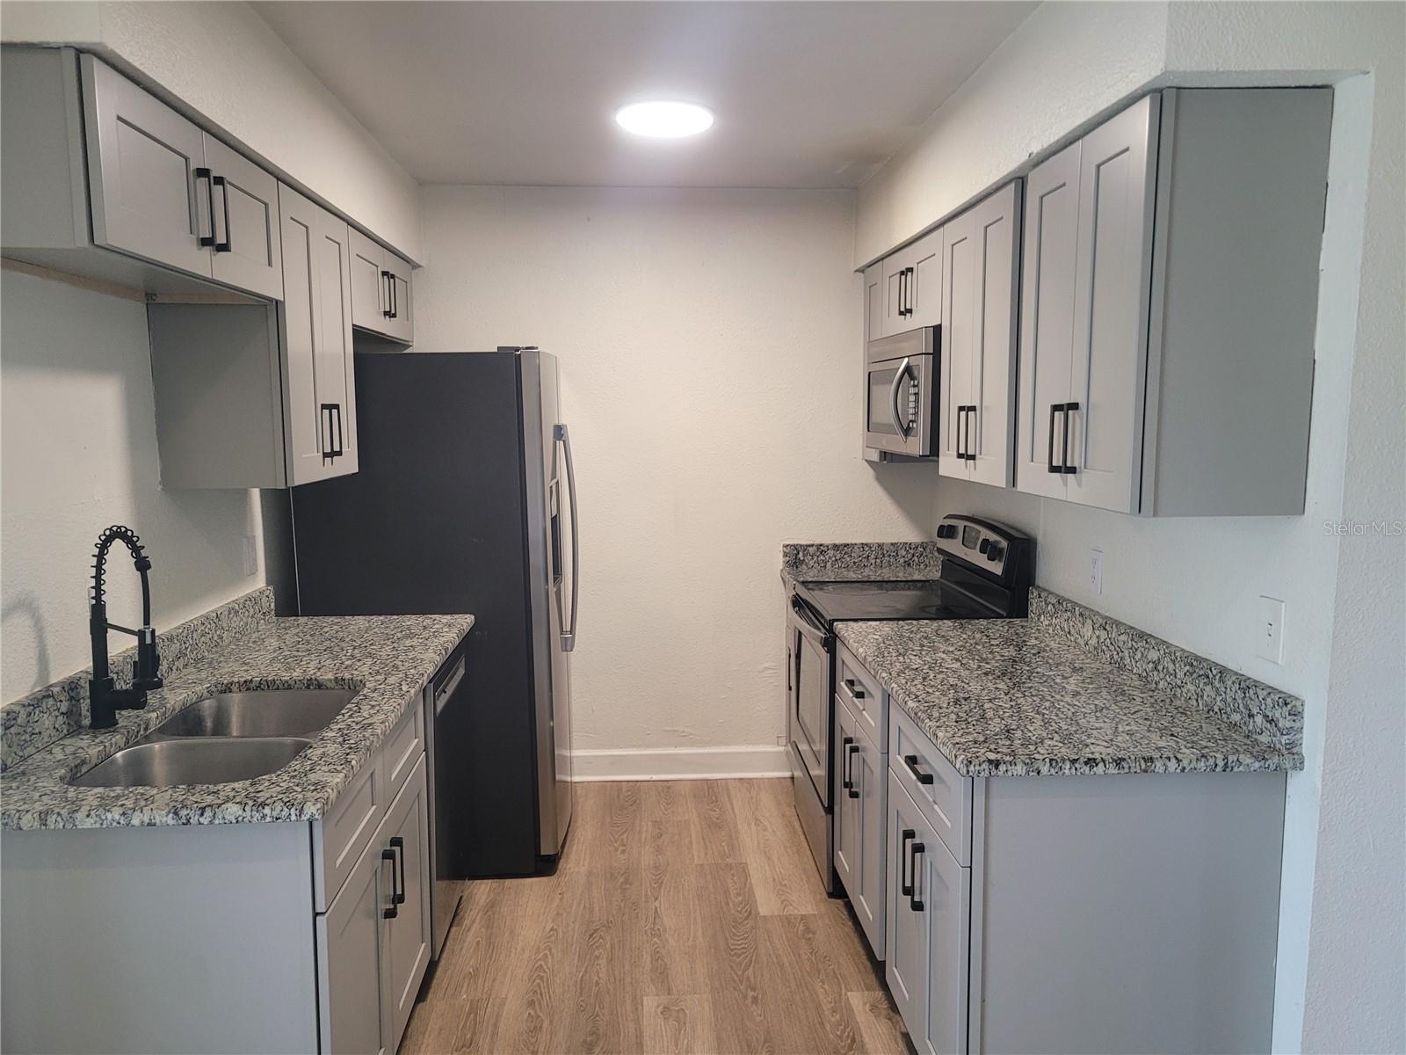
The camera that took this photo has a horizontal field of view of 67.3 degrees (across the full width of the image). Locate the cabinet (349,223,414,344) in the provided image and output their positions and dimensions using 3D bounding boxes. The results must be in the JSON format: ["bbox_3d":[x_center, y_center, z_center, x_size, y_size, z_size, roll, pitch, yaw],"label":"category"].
[{"bbox_3d":[-1.258,-0.821,3.667,0.328,0.315,0.932,0,6,-4],"label":"cabinet"}]

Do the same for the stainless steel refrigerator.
[{"bbox_3d":[-0.889,0.257,3.839,0.859,1.732,0.886,0,6,-4],"label":"stainless steel refrigerator"}]

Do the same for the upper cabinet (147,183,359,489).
[{"bbox_3d":[-1.208,-0.512,2.913,0.328,0.764,0.637,0,6,-4],"label":"upper cabinet"}]

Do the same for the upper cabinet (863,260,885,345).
[{"bbox_3d":[0.822,-0.644,4.125,0.338,0.764,0.328,0,6,-4],"label":"upper cabinet"}]

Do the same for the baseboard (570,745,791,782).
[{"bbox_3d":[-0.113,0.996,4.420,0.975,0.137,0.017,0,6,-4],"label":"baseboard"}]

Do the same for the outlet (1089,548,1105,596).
[{"bbox_3d":[1.071,0.123,2.884,0.008,0.114,0.069,0,6,-4],"label":"outlet"}]

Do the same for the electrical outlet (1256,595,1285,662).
[{"bbox_3d":[1.121,0.203,2.092,0.008,0.122,0.079,0,6,-4],"label":"electrical outlet"}]

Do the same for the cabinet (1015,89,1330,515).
[{"bbox_3d":[0.942,-0.438,2.241,0.338,0.764,0.622,0,6,-4],"label":"cabinet"}]

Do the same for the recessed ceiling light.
[{"bbox_3d":[-0.113,-1.220,3.170,0.292,0.028,0.292,0,6,-4],"label":"recessed ceiling light"}]

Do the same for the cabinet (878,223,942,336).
[{"bbox_3d":[0.857,-0.807,3.556,0.338,0.318,0.772,0,6,-4],"label":"cabinet"}]

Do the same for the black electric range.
[{"bbox_3d":[0.681,0.567,3.701,0.668,1.151,0.759,0,6,-4],"label":"black electric range"}]

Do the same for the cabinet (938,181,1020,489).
[{"bbox_3d":[0.901,-0.507,2.874,0.338,0.764,0.650,0,6,-4],"label":"cabinet"}]

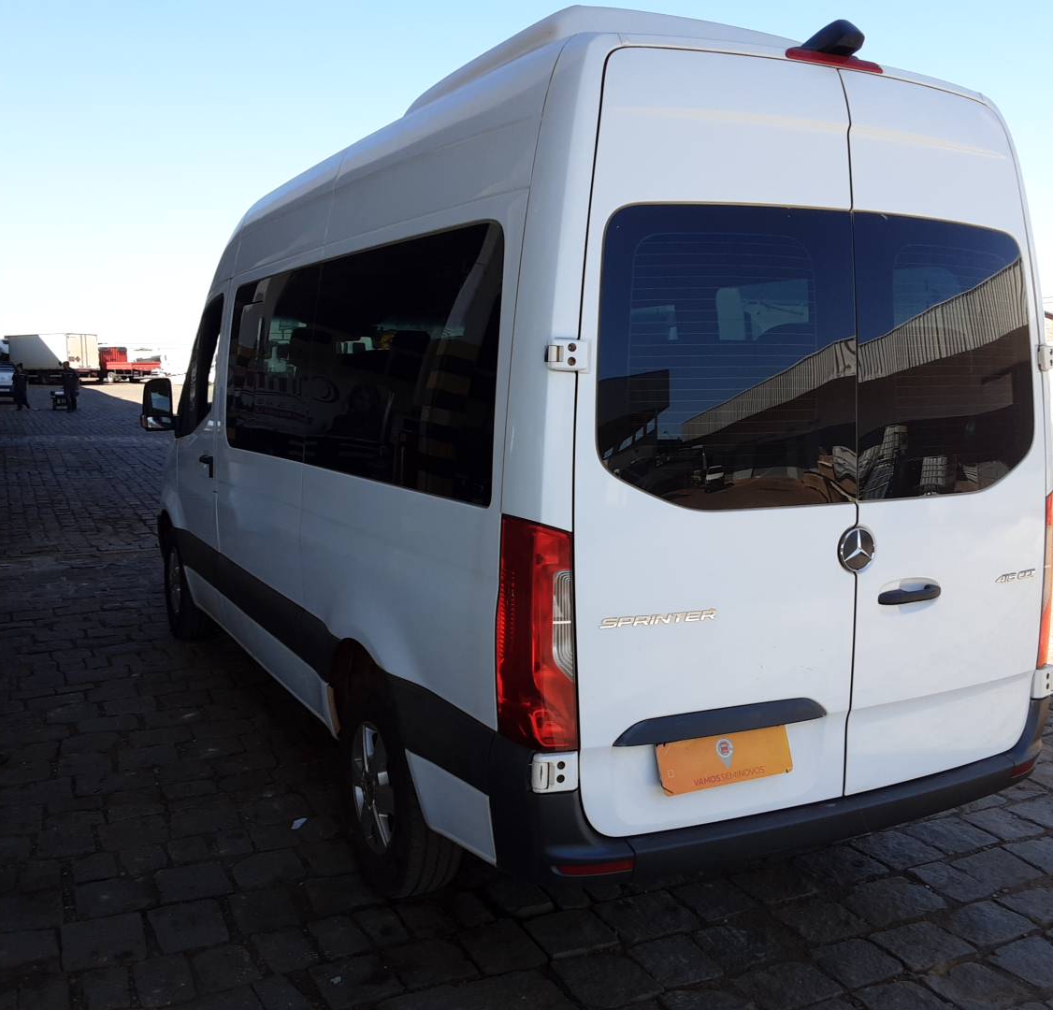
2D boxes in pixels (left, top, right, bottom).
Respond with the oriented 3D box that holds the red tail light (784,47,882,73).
[{"bbox_3d":[0.787,-1.147,2.825,0.325,0.040,0.055,-4,7,-27],"label":"red tail light"}]

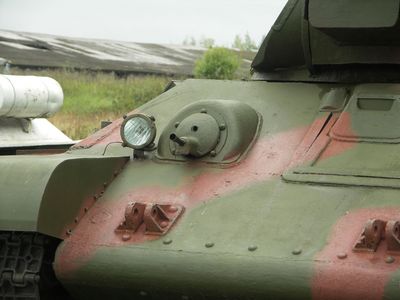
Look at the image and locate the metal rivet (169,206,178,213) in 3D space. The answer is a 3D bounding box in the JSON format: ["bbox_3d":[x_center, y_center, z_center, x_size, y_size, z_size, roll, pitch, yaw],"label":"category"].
[{"bbox_3d":[-0.114,0.254,7.955,0.037,0.014,0.037,3,35,31],"label":"metal rivet"}]

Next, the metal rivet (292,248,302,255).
[{"bbox_3d":[0.392,0.411,7.483,0.038,0.014,0.038,3,35,31],"label":"metal rivet"}]

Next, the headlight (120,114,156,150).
[{"bbox_3d":[-0.273,-0.080,8.420,0.157,0.157,0.100,3,5,27],"label":"headlight"}]

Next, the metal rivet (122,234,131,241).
[{"bbox_3d":[-0.310,0.373,7.904,0.038,0.014,0.038,3,35,31],"label":"metal rivet"}]

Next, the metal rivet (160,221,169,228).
[{"bbox_3d":[-0.151,0.316,7.868,0.037,0.014,0.037,-13,30,7],"label":"metal rivet"}]

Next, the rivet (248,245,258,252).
[{"bbox_3d":[0.217,0.402,7.588,0.038,0.014,0.038,3,35,31],"label":"rivet"}]

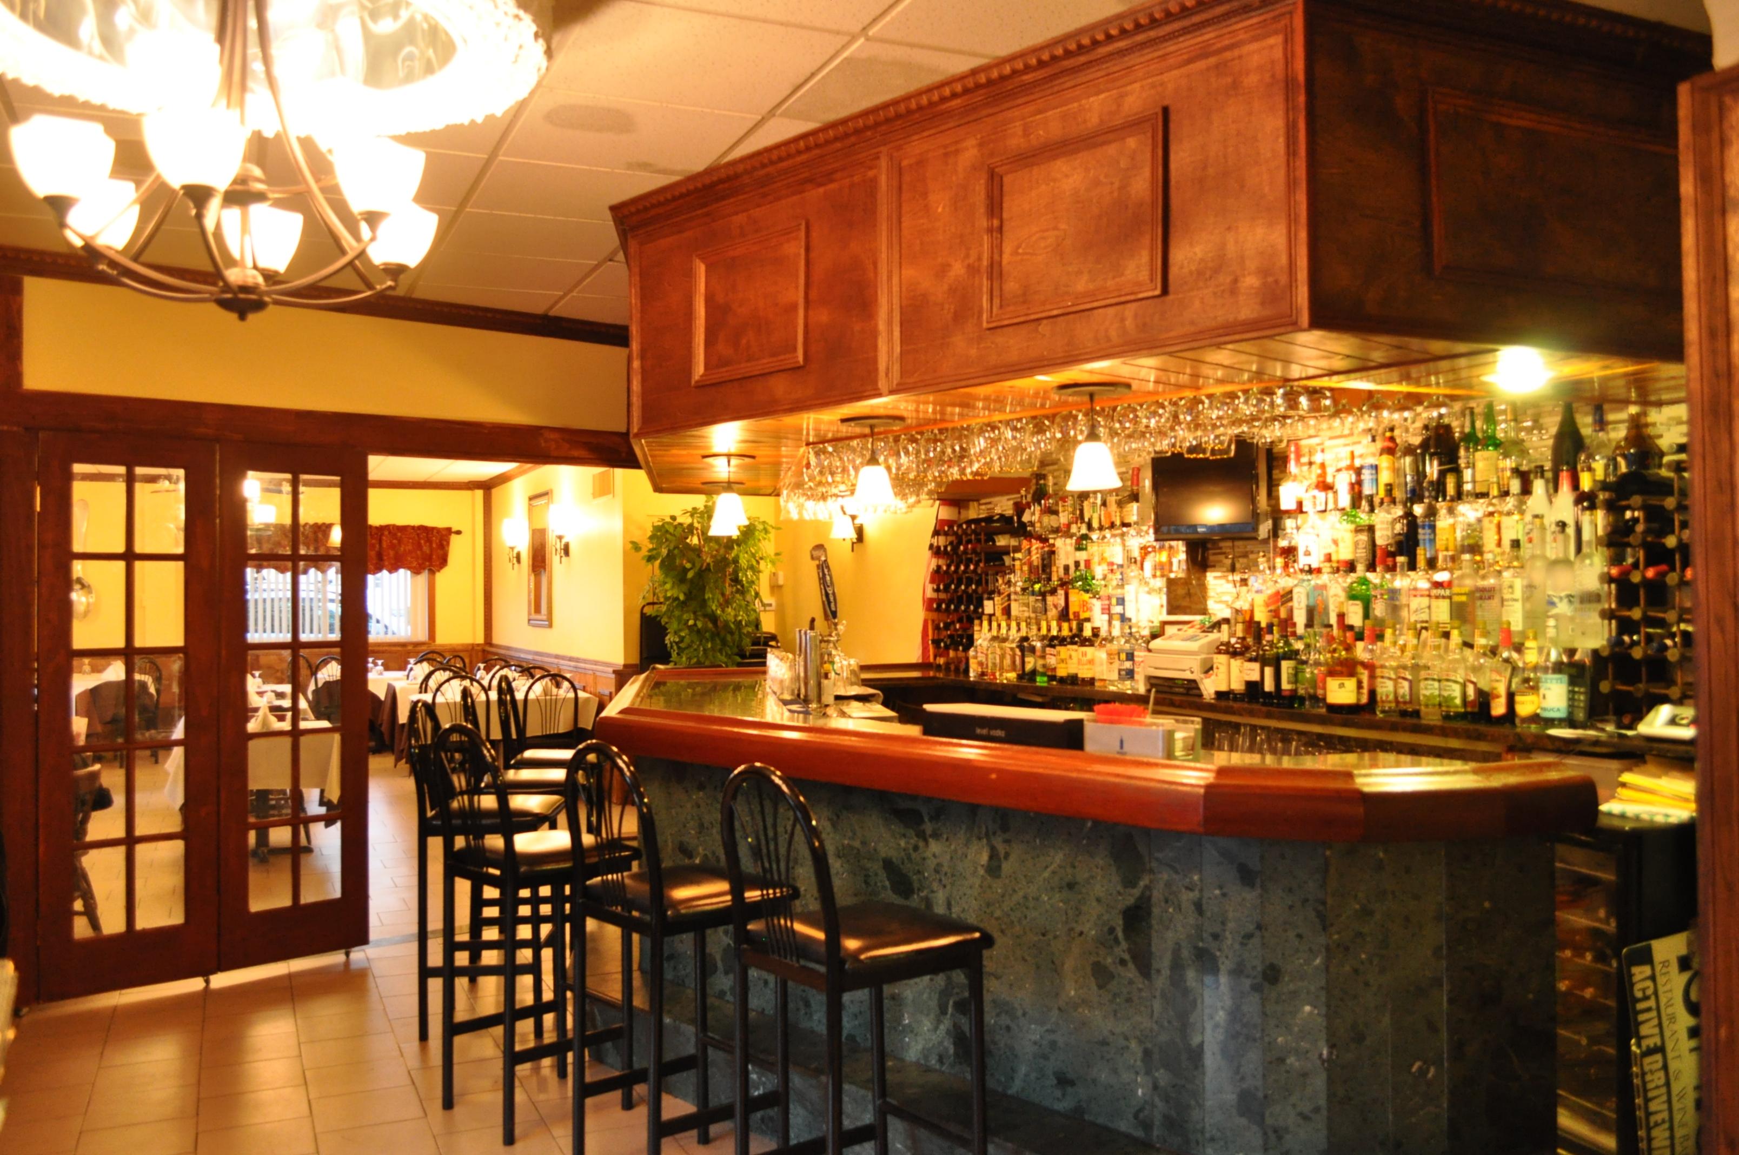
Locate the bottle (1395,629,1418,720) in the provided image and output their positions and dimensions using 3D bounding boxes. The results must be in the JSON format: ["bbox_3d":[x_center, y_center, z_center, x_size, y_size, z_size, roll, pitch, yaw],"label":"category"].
[{"bbox_3d":[1.688,0.288,4.551,0.075,0.299,0.085,0,-1,-41],"label":"bottle"}]

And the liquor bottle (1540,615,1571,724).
[{"bbox_3d":[2.057,0.280,4.344,0.086,0.328,0.086,0,-1,-40],"label":"liquor bottle"}]

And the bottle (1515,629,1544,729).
[{"bbox_3d":[1.954,0.300,4.288,0.086,0.290,0.086,0,-1,-40],"label":"bottle"}]

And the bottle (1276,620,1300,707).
[{"bbox_3d":[1.450,0.295,5.021,0.080,0.302,0.080,0,-1,-41],"label":"bottle"}]

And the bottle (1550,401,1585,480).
[{"bbox_3d":[2.244,-0.445,4.652,0.107,0.345,0.107,0,-1,-41],"label":"bottle"}]

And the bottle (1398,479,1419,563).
[{"bbox_3d":[1.831,-0.171,4.917,0.083,0.300,0.083,0,-1,-45],"label":"bottle"}]

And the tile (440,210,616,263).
[{"bbox_3d":[-1.167,-1.204,5.115,0.605,0.018,0.605,0,-1,-24],"label":"tile"}]

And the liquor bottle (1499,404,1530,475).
[{"bbox_3d":[2.127,-0.424,4.782,0.090,0.310,0.100,0,-1,-41],"label":"liquor bottle"}]

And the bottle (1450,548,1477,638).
[{"bbox_3d":[1.880,0.061,4.571,0.080,0.277,0.080,0,-1,-41],"label":"bottle"}]

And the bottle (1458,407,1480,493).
[{"bbox_3d":[2.000,-0.418,4.826,0.076,0.302,0.076,0,-1,-45],"label":"bottle"}]

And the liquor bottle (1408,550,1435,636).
[{"bbox_3d":[1.889,0.048,4.950,0.082,0.302,0.082,0,-1,-38],"label":"liquor bottle"}]

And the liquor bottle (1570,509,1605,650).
[{"bbox_3d":[2.129,0.006,4.280,0.103,0.414,0.103,0,-1,-38],"label":"liquor bottle"}]

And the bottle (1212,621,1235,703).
[{"bbox_3d":[1.343,0.311,5.480,0.076,0.305,0.076,0,-1,0],"label":"bottle"}]

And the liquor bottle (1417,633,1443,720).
[{"bbox_3d":[1.755,0.298,4.522,0.078,0.302,0.078,0,-1,-40],"label":"liquor bottle"}]

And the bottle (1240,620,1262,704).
[{"bbox_3d":[1.374,0.304,5.207,0.075,0.295,0.075,-1,-1,20],"label":"bottle"}]

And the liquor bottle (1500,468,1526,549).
[{"bbox_3d":[2.031,-0.193,4.565,0.080,0.305,0.080,0,-1,-40],"label":"liquor bottle"}]

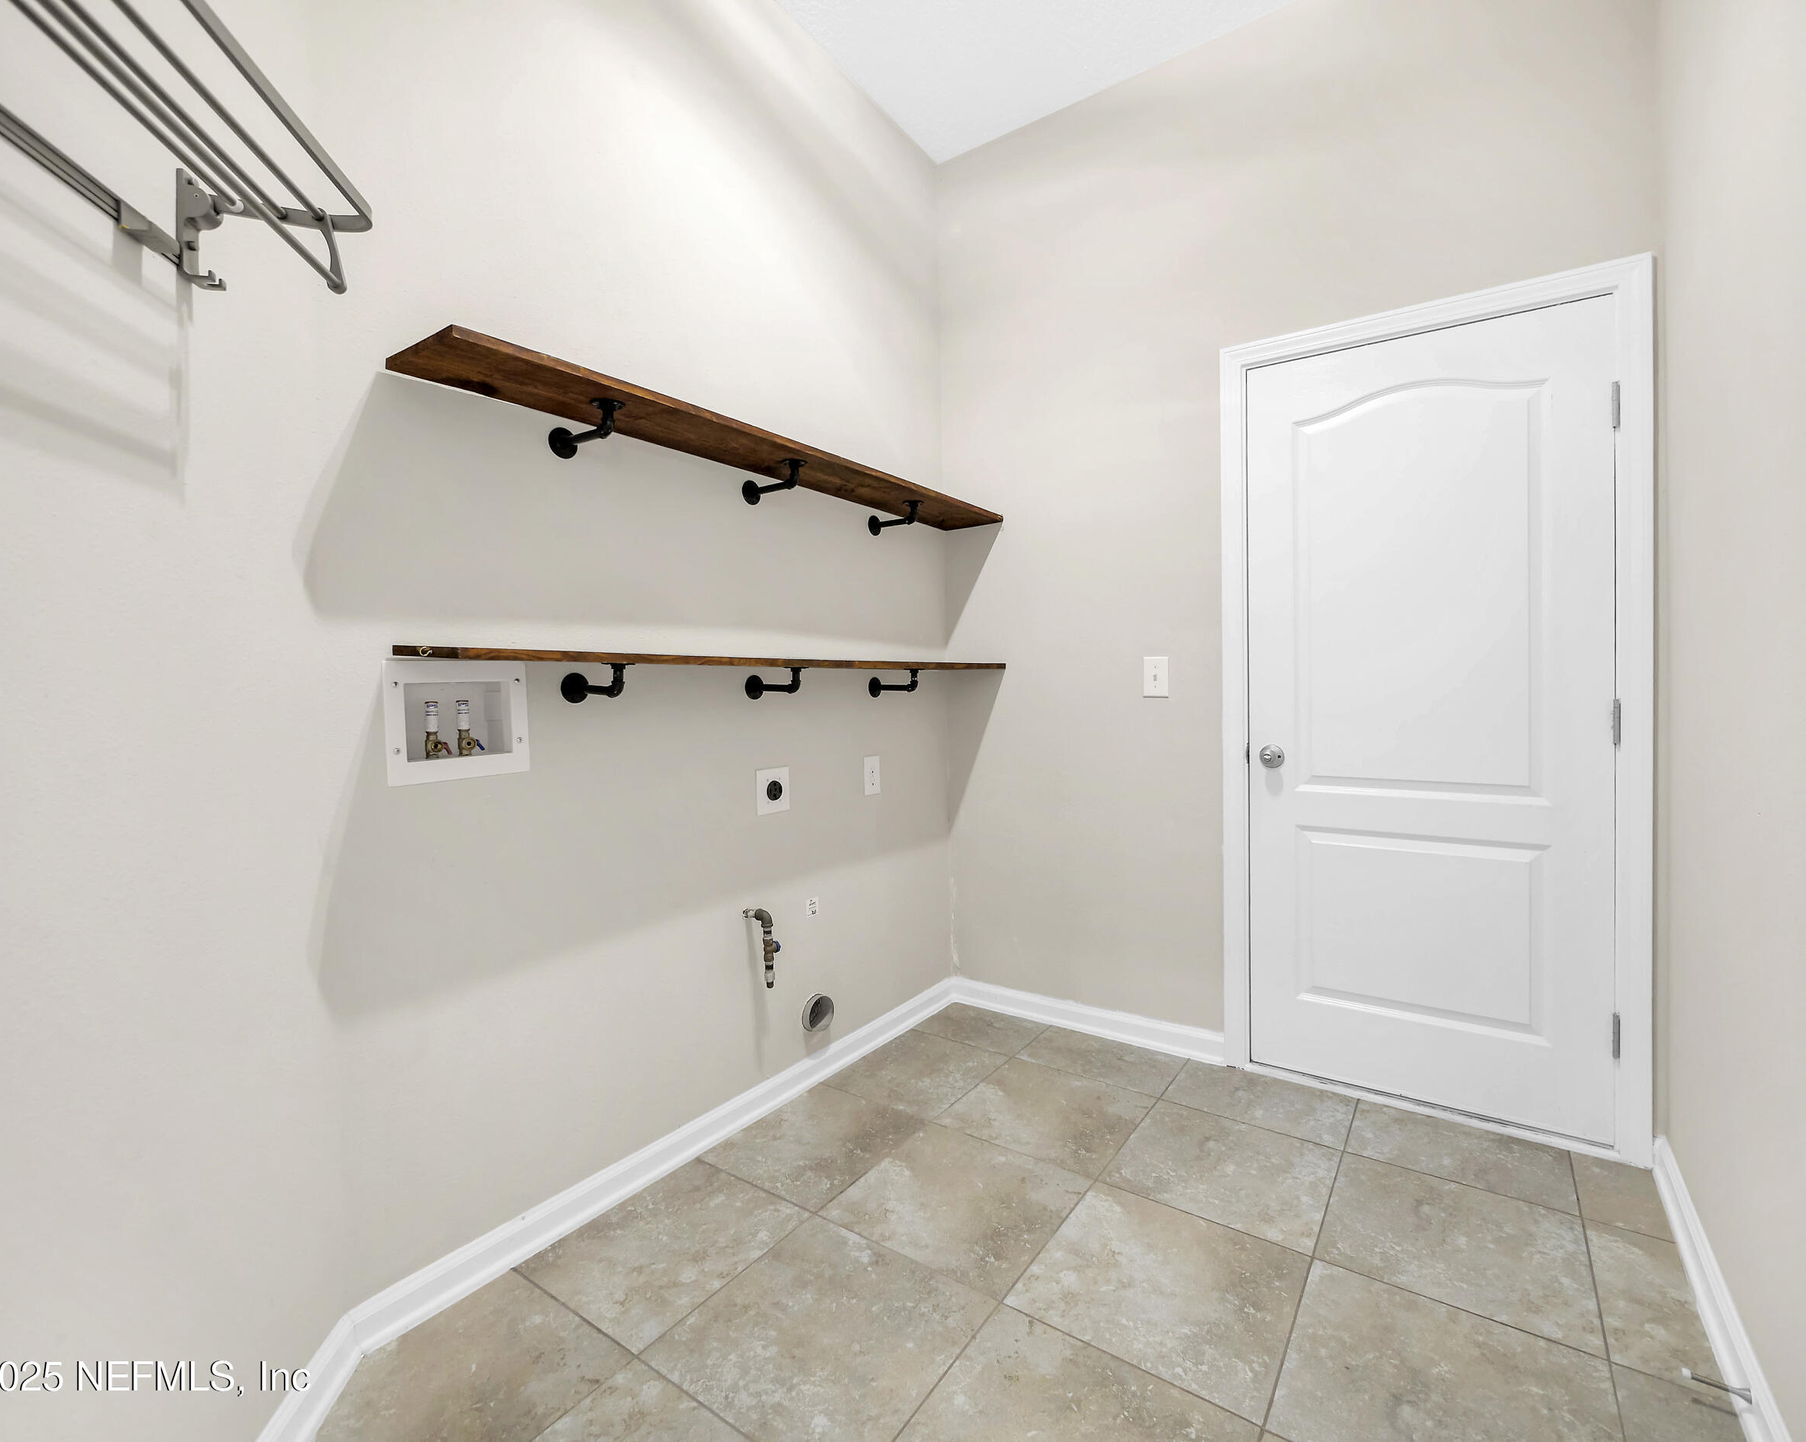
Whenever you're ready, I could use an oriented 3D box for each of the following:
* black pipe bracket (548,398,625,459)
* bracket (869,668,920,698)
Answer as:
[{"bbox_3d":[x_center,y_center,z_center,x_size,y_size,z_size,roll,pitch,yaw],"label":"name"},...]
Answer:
[{"bbox_3d":[-0.647,-0.601,1.612,0.189,0.085,0.068,1,3,36],"label":"black pipe bracket"},{"bbox_3d":[-0.012,-0.118,2.464,0.187,0.092,0.068,1,3,36],"label":"bracket"}]

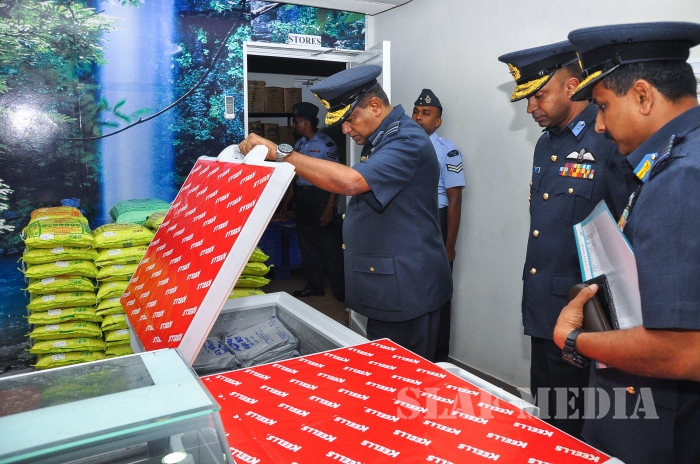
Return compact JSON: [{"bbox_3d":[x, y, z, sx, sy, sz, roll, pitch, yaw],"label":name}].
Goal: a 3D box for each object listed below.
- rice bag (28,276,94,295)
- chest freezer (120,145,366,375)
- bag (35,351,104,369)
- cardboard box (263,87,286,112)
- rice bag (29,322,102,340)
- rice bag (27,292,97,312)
[{"bbox_3d":[-1.516,0.239,2.737,0.291,0.085,0.380,-7,11,-32],"label":"rice bag"},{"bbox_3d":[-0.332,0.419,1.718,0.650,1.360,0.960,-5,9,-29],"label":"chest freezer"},{"bbox_3d":[-1.369,0.546,2.586,0.275,0.075,0.380,-4,9,-24],"label":"bag"},{"bbox_3d":[-0.860,-1.386,5.543,0.214,0.260,0.300,-7,11,-32],"label":"cardboard box"},{"bbox_3d":[-1.375,0.414,2.564,0.286,0.075,0.380,-4,9,-24],"label":"rice bag"},{"bbox_3d":[-1.518,0.316,2.749,0.301,0.088,0.380,-7,11,-32],"label":"rice bag"}]

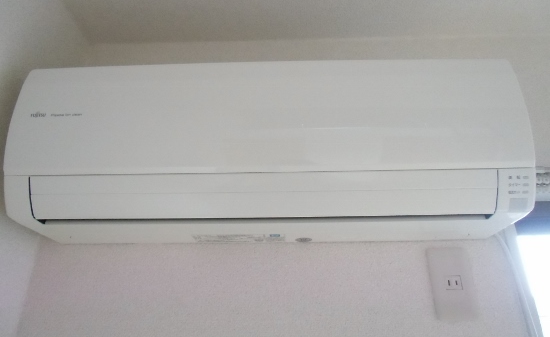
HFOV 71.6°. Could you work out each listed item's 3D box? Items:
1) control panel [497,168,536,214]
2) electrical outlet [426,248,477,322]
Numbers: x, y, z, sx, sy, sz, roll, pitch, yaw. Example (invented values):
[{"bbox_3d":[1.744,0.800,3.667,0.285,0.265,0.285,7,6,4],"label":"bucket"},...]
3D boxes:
[{"bbox_3d":[0.344,0.033,0.550,0.053,0.060,0.018,-1,-2,1],"label":"control panel"},{"bbox_3d":[0.305,0.195,0.650,0.071,0.122,0.010,-1,-24,1],"label":"electrical outlet"}]

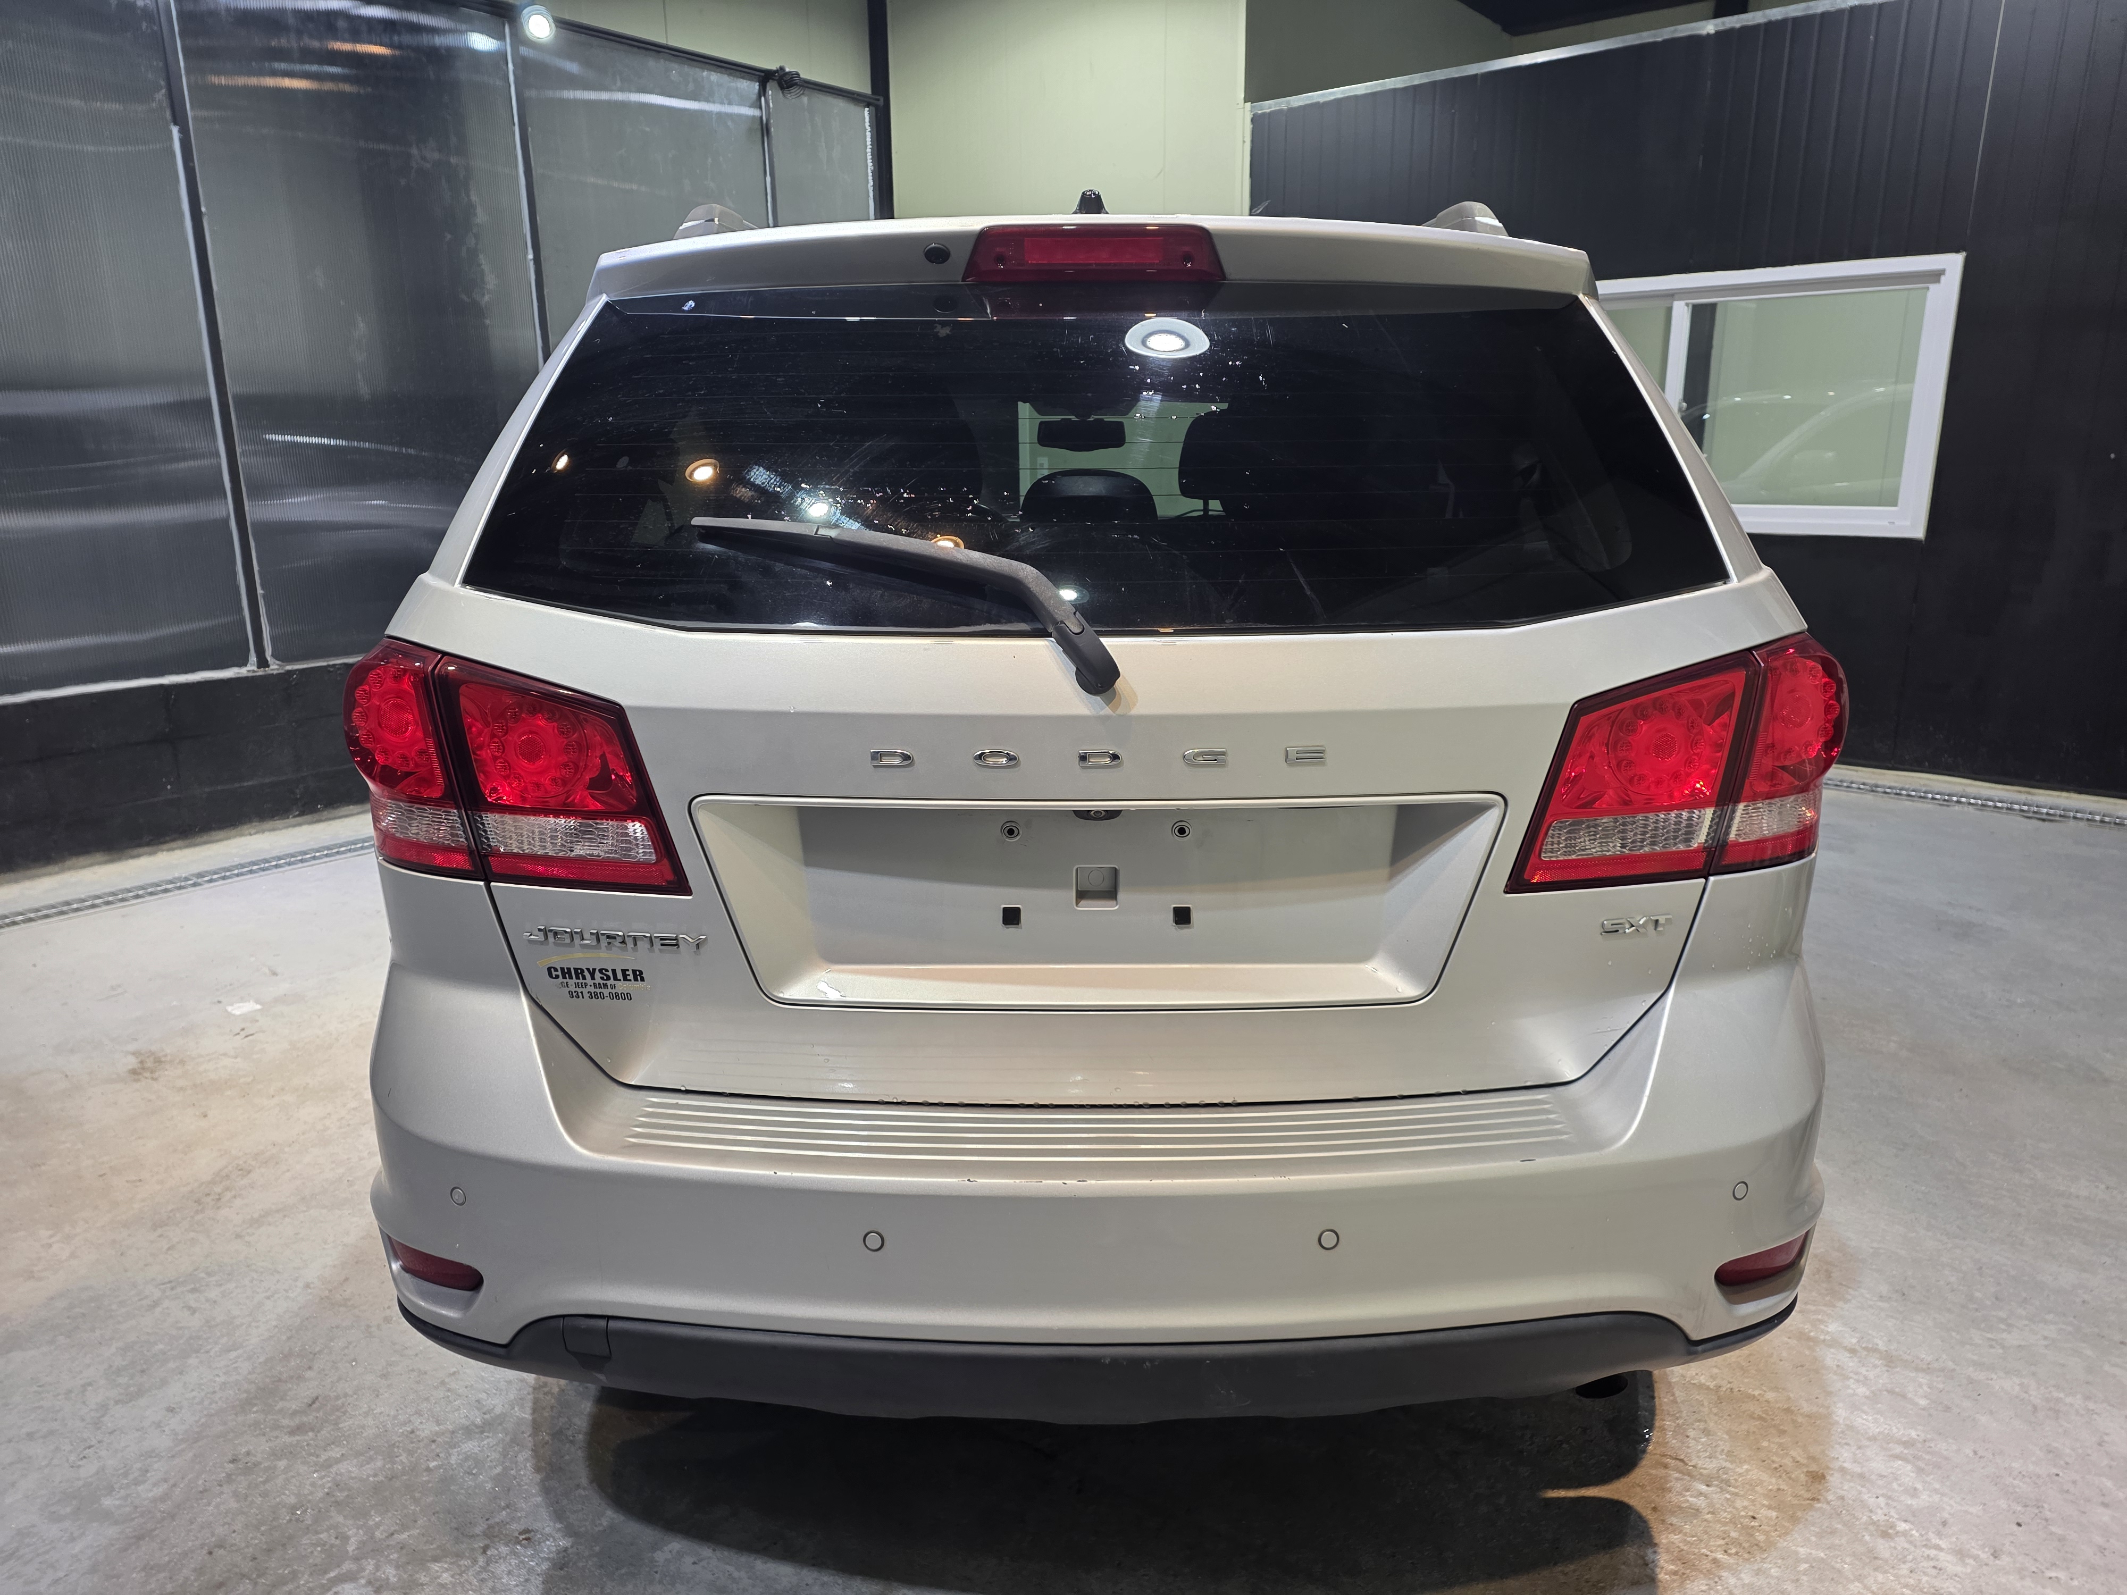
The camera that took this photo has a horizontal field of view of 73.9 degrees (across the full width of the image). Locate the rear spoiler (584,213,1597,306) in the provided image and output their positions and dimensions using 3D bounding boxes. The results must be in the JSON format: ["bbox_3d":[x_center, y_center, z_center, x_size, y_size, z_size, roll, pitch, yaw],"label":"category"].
[{"bbox_3d":[0.033,-0.608,1.613,1.163,0.102,0.265,0,14,0],"label":"rear spoiler"}]

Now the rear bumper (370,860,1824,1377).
[{"bbox_3d":[0.039,0.358,1.670,1.775,0.592,0.510,0,14,0],"label":"rear bumper"}]

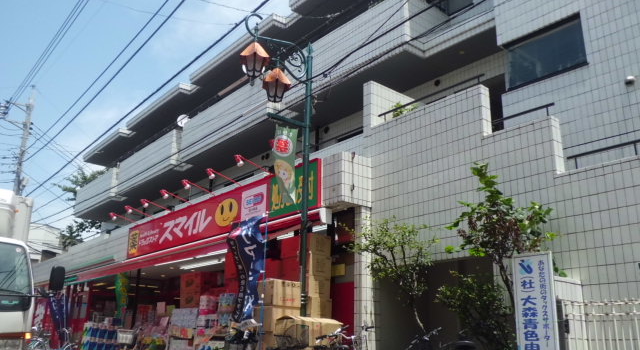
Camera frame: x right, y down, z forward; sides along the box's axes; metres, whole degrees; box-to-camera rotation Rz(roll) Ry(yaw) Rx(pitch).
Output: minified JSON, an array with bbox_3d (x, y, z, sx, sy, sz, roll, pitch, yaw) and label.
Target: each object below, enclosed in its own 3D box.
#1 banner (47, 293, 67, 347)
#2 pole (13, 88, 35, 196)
[{"bbox_3d":[-8.706,4.751,19.011,0.620,1.731,0.200,13,-20,-36],"label":"banner"},{"bbox_3d":[-13.060,1.581,24.385,0.400,11.625,0.400,13,-20,-36],"label":"pole"}]

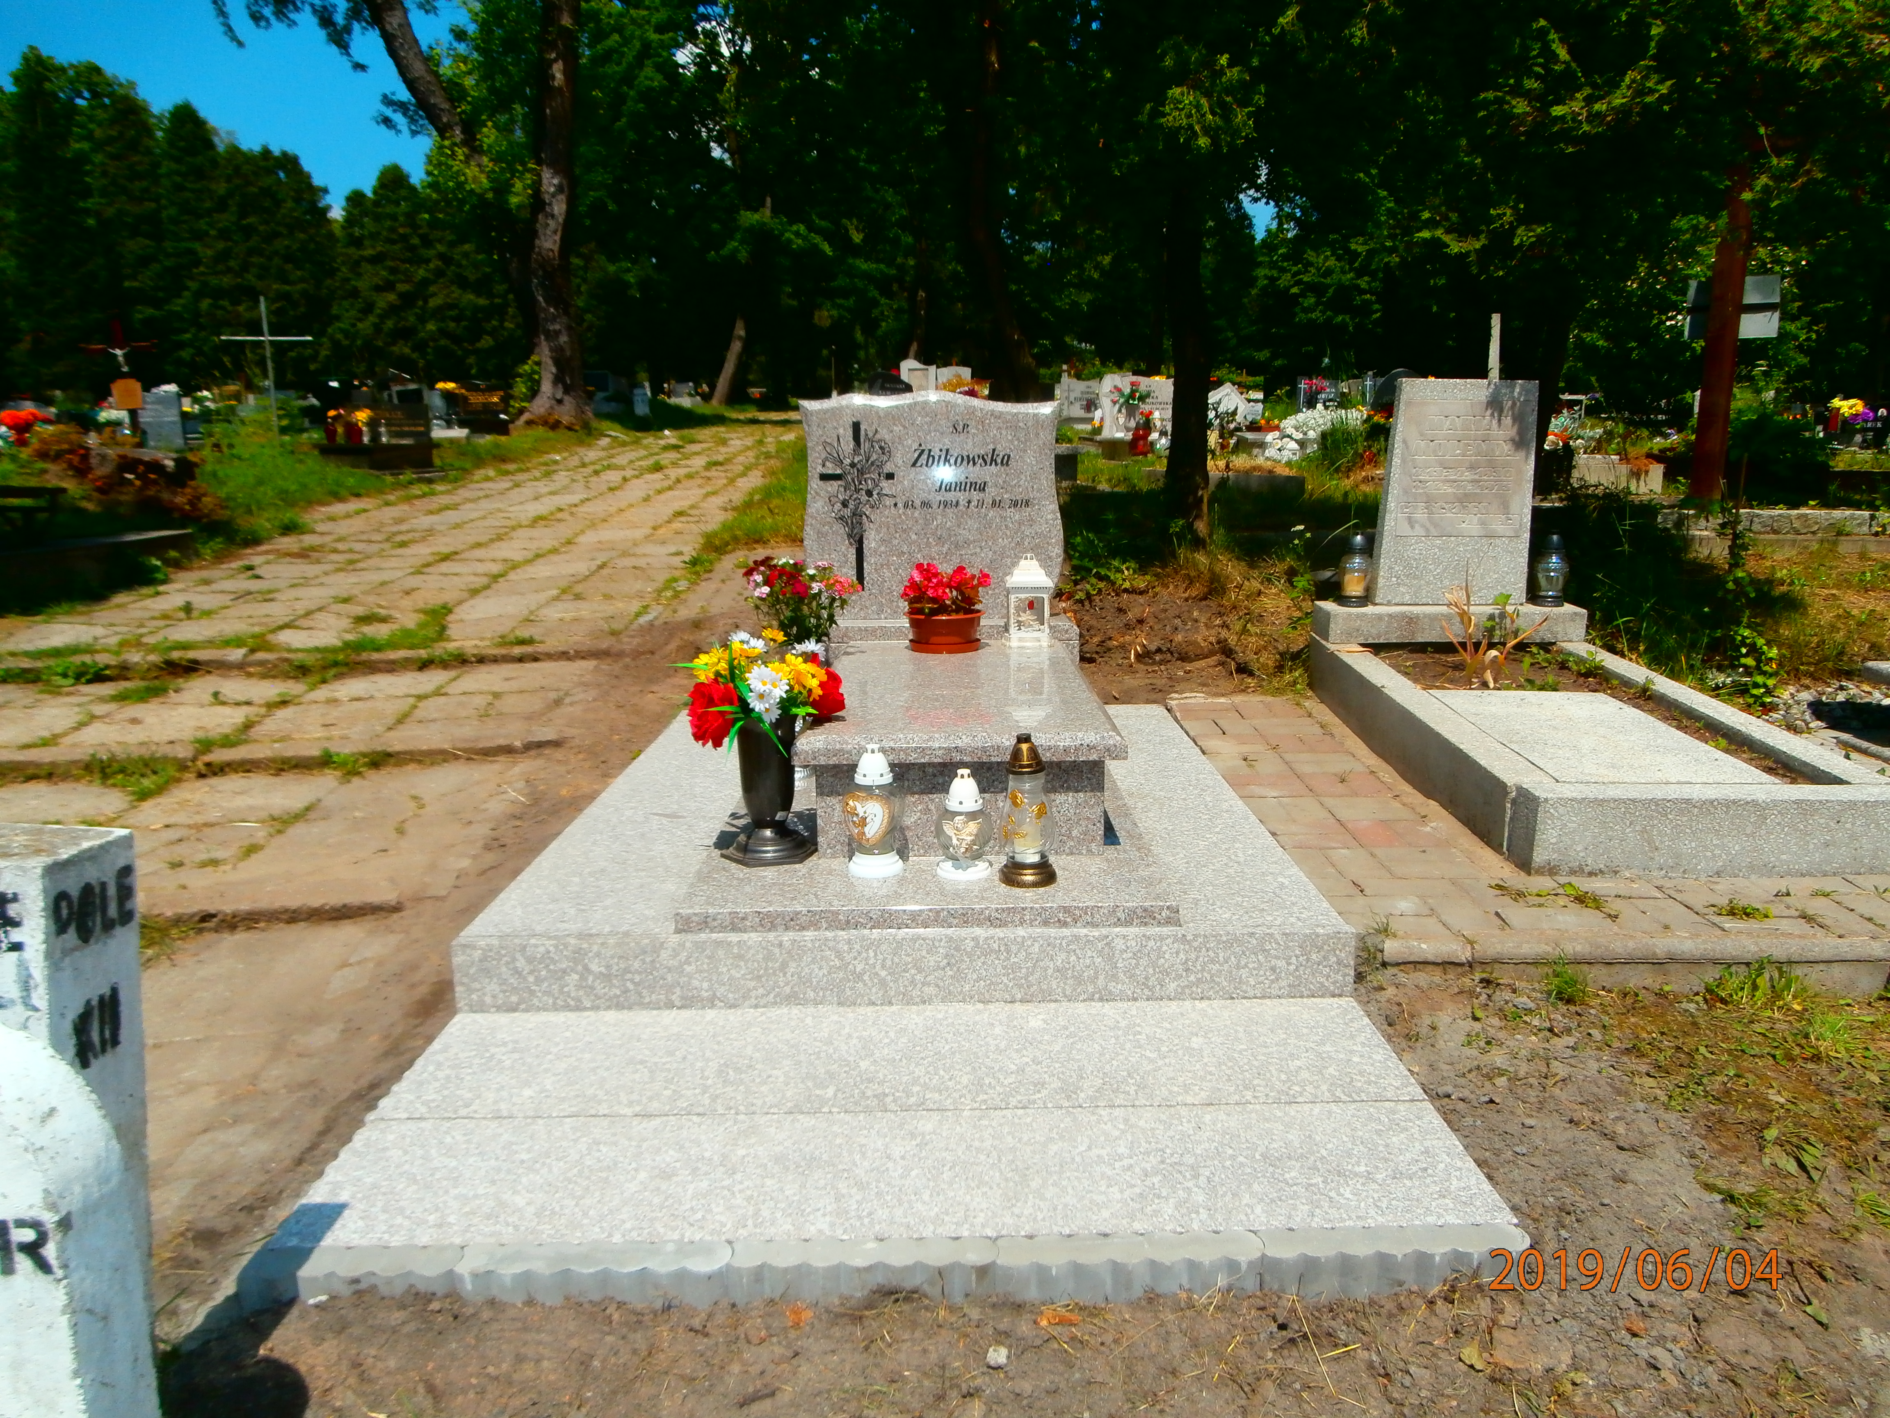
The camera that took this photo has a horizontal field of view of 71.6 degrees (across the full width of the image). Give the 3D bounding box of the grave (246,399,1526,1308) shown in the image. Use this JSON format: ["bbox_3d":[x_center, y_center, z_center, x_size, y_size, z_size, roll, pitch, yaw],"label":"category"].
[{"bbox_3d":[-0.078,-0.135,2.877,1.619,1.195,2.821,-1,11,0],"label":"grave"}]

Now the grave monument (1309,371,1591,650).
[{"bbox_3d":[1.729,-0.675,4.463,0.851,0.868,0.247,0,11,3],"label":"grave monument"}]

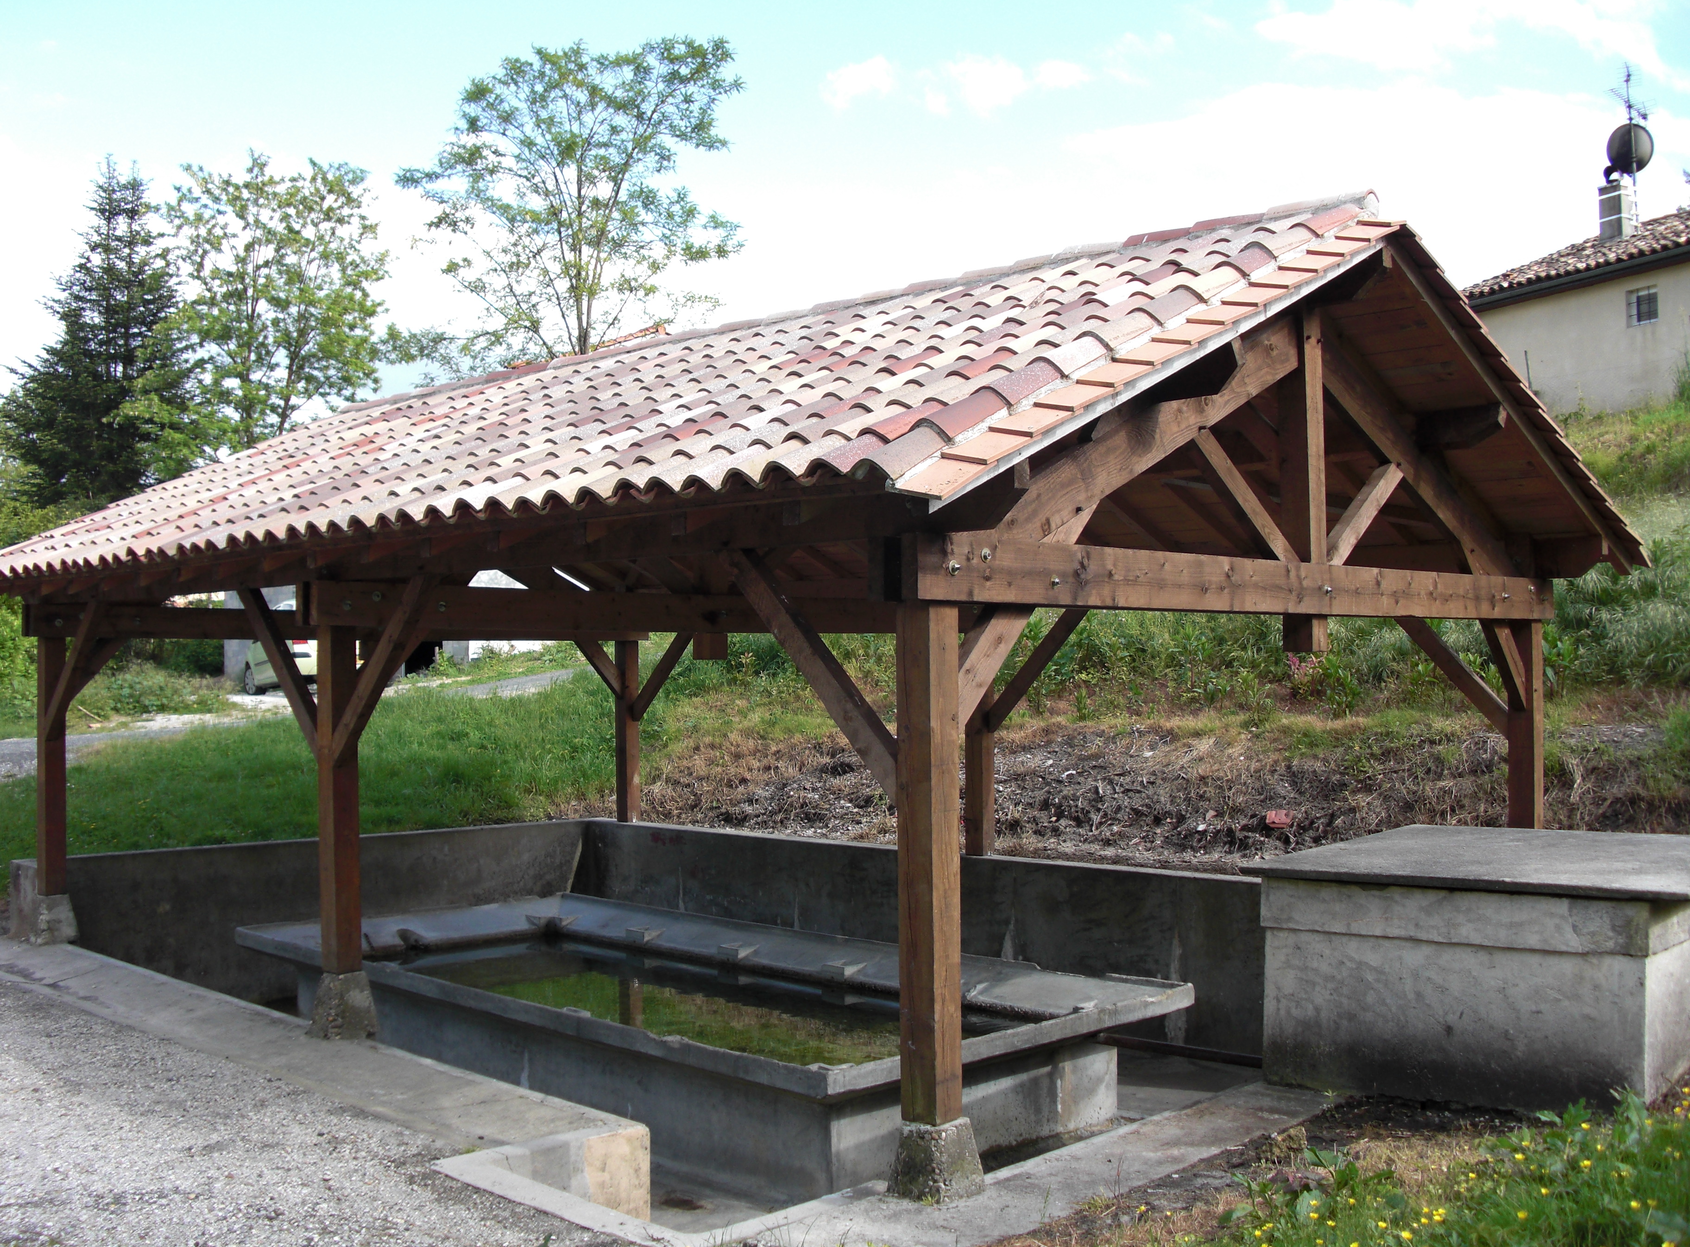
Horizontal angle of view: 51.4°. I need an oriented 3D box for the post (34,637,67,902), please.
[{"bbox_3d":[-5.316,0.933,11.788,0.138,1.786,0.138,1,-2,-44],"label":"post"}]

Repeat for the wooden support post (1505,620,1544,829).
[{"bbox_3d":[3.815,0.754,9.804,0.149,1.637,0.149,1,-2,-45],"label":"wooden support post"}]

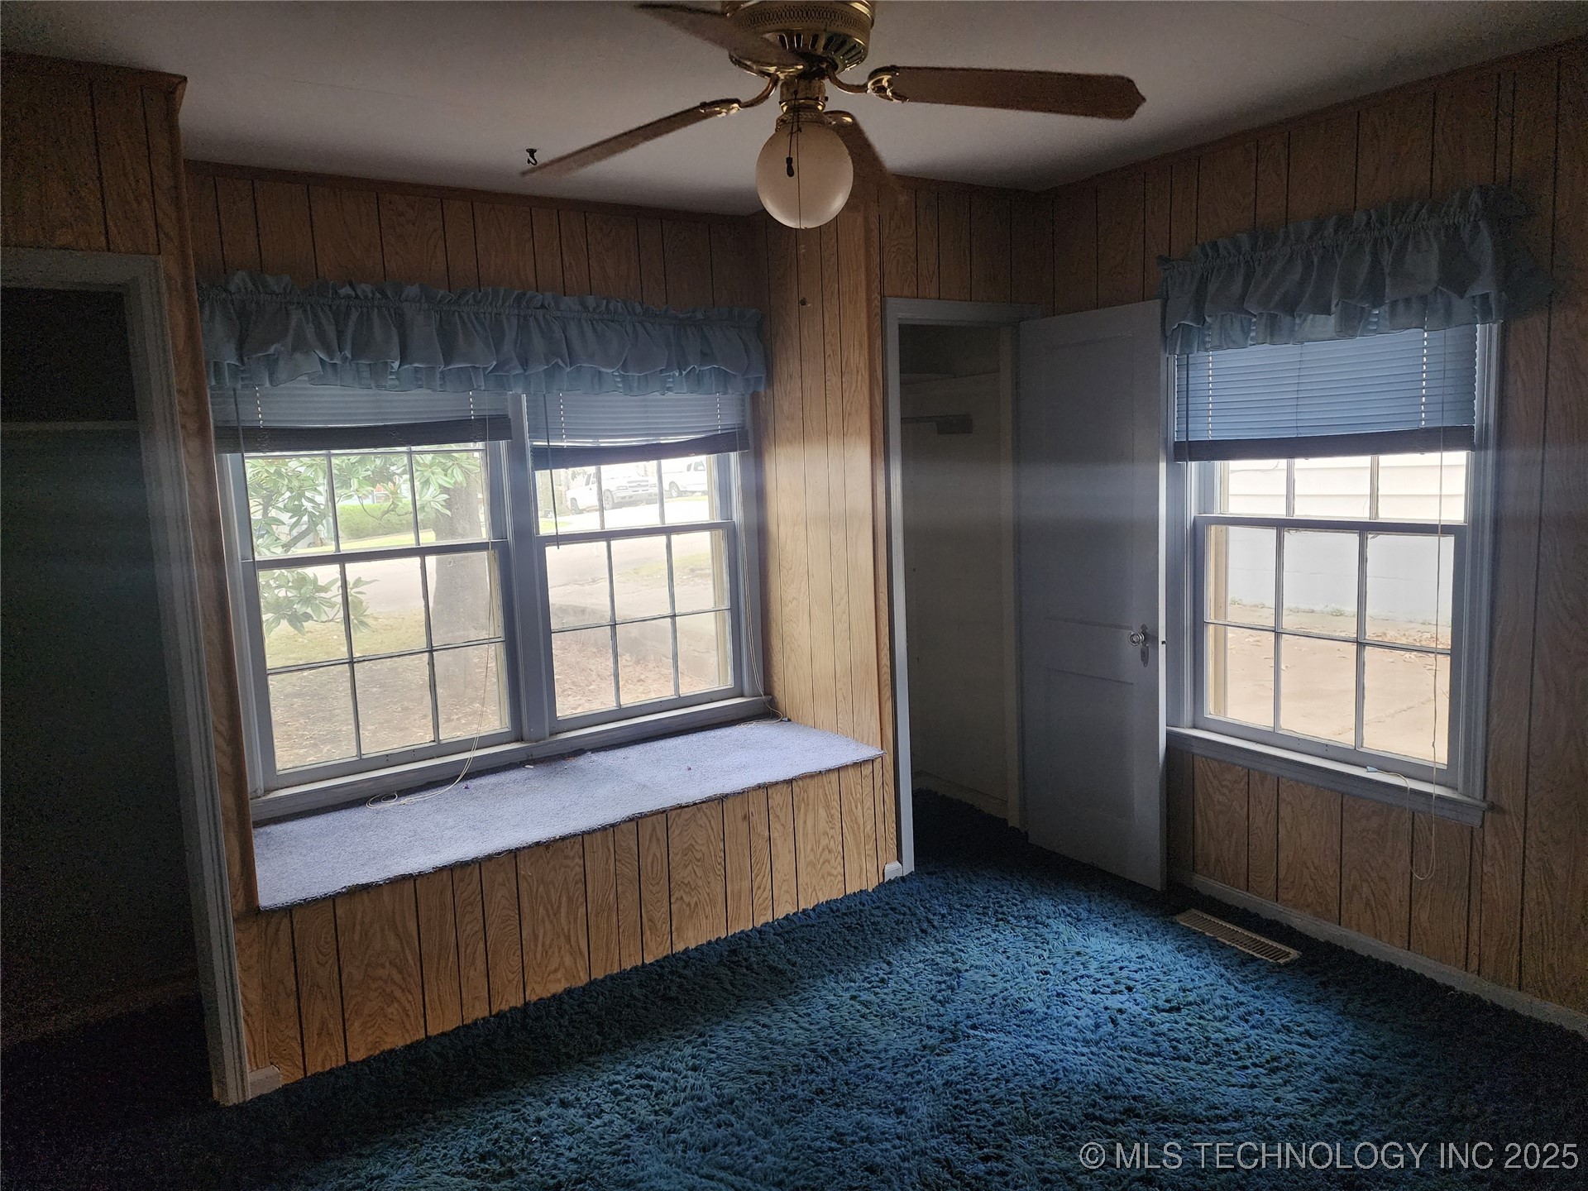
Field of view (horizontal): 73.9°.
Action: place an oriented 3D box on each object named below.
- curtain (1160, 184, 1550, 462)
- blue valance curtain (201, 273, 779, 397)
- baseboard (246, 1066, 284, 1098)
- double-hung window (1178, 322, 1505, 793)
[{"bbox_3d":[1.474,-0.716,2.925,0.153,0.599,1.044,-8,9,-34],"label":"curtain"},{"bbox_3d":[-0.931,-0.849,3.531,1.952,0.350,0.138,-8,9,-34],"label":"blue valance curtain"},{"bbox_3d":[-1.327,1.223,2.650,0.075,0.069,0.021,-8,9,-34],"label":"baseboard"},{"bbox_3d":[1.532,-0.219,3.098,0.098,1.451,0.975,-8,9,-34],"label":"double-hung window"}]

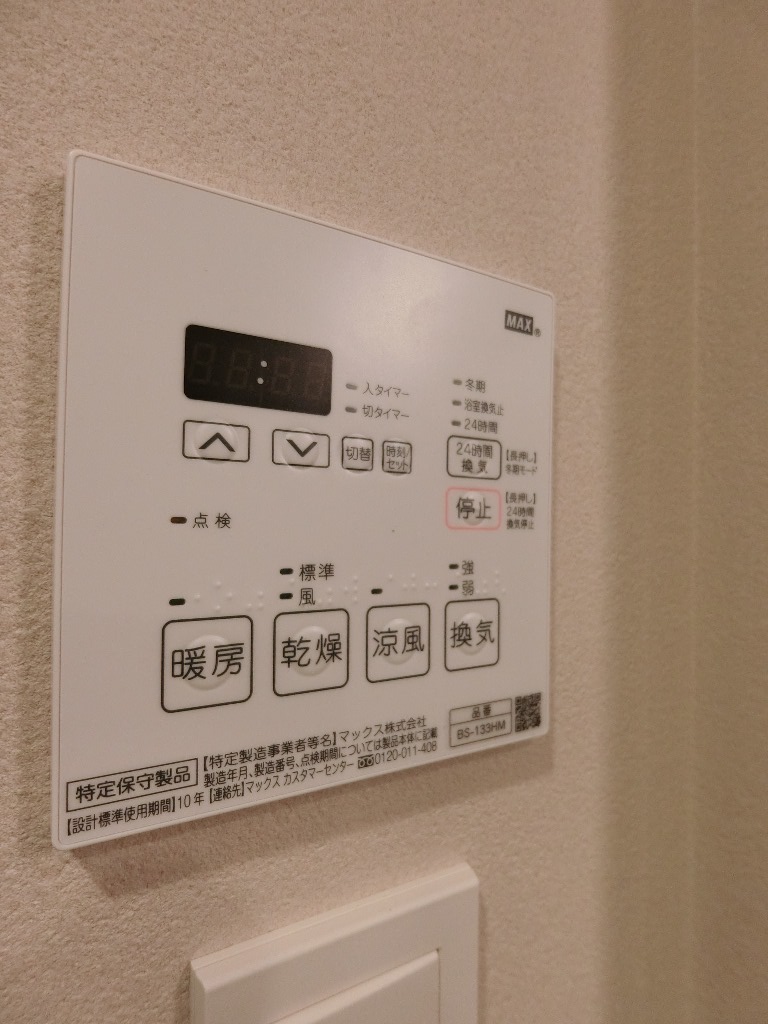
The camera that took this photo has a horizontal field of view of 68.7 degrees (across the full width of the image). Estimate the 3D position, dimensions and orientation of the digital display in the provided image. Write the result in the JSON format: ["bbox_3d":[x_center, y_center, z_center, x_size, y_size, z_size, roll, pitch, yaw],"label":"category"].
[{"bbox_3d":[-0.025,-0.028,0.114,0.030,0.014,0.003,1,-1,-30],"label":"digital display"}]

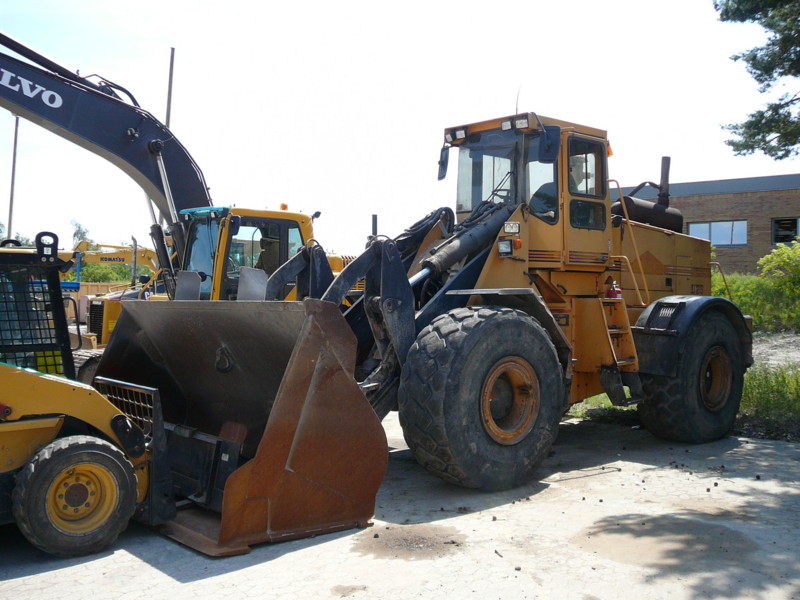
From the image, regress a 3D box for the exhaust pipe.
[{"bbox_3d":[3.622,-1.612,11.098,0.140,0.700,0.140,4,0,-42],"label":"exhaust pipe"}]

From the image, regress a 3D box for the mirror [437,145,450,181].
[{"bbox_3d":[0.515,-1.599,9.476,0.070,0.400,0.220,6,-2,-15],"label":"mirror"}]

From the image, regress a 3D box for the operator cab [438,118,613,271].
[{"bbox_3d":[1.447,-1.120,9.298,1.463,1.633,1.240,1,0,-42],"label":"operator cab"}]

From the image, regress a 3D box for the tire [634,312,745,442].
[{"bbox_3d":[3.456,0.900,9.585,1.580,1.580,0.630,1,0,-42],"label":"tire"}]

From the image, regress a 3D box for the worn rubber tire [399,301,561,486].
[{"bbox_3d":[0.754,0.853,7.161,1.590,1.580,0.630,1,0,-42],"label":"worn rubber tire"}]

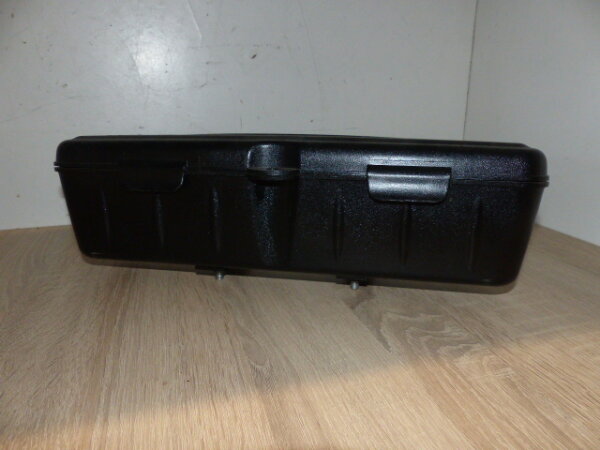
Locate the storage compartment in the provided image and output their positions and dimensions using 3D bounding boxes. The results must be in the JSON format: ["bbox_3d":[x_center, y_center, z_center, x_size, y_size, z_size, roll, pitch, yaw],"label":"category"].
[{"bbox_3d":[-0.001,-0.027,0.438,0.385,0.122,0.188,3,14,11],"label":"storage compartment"}]

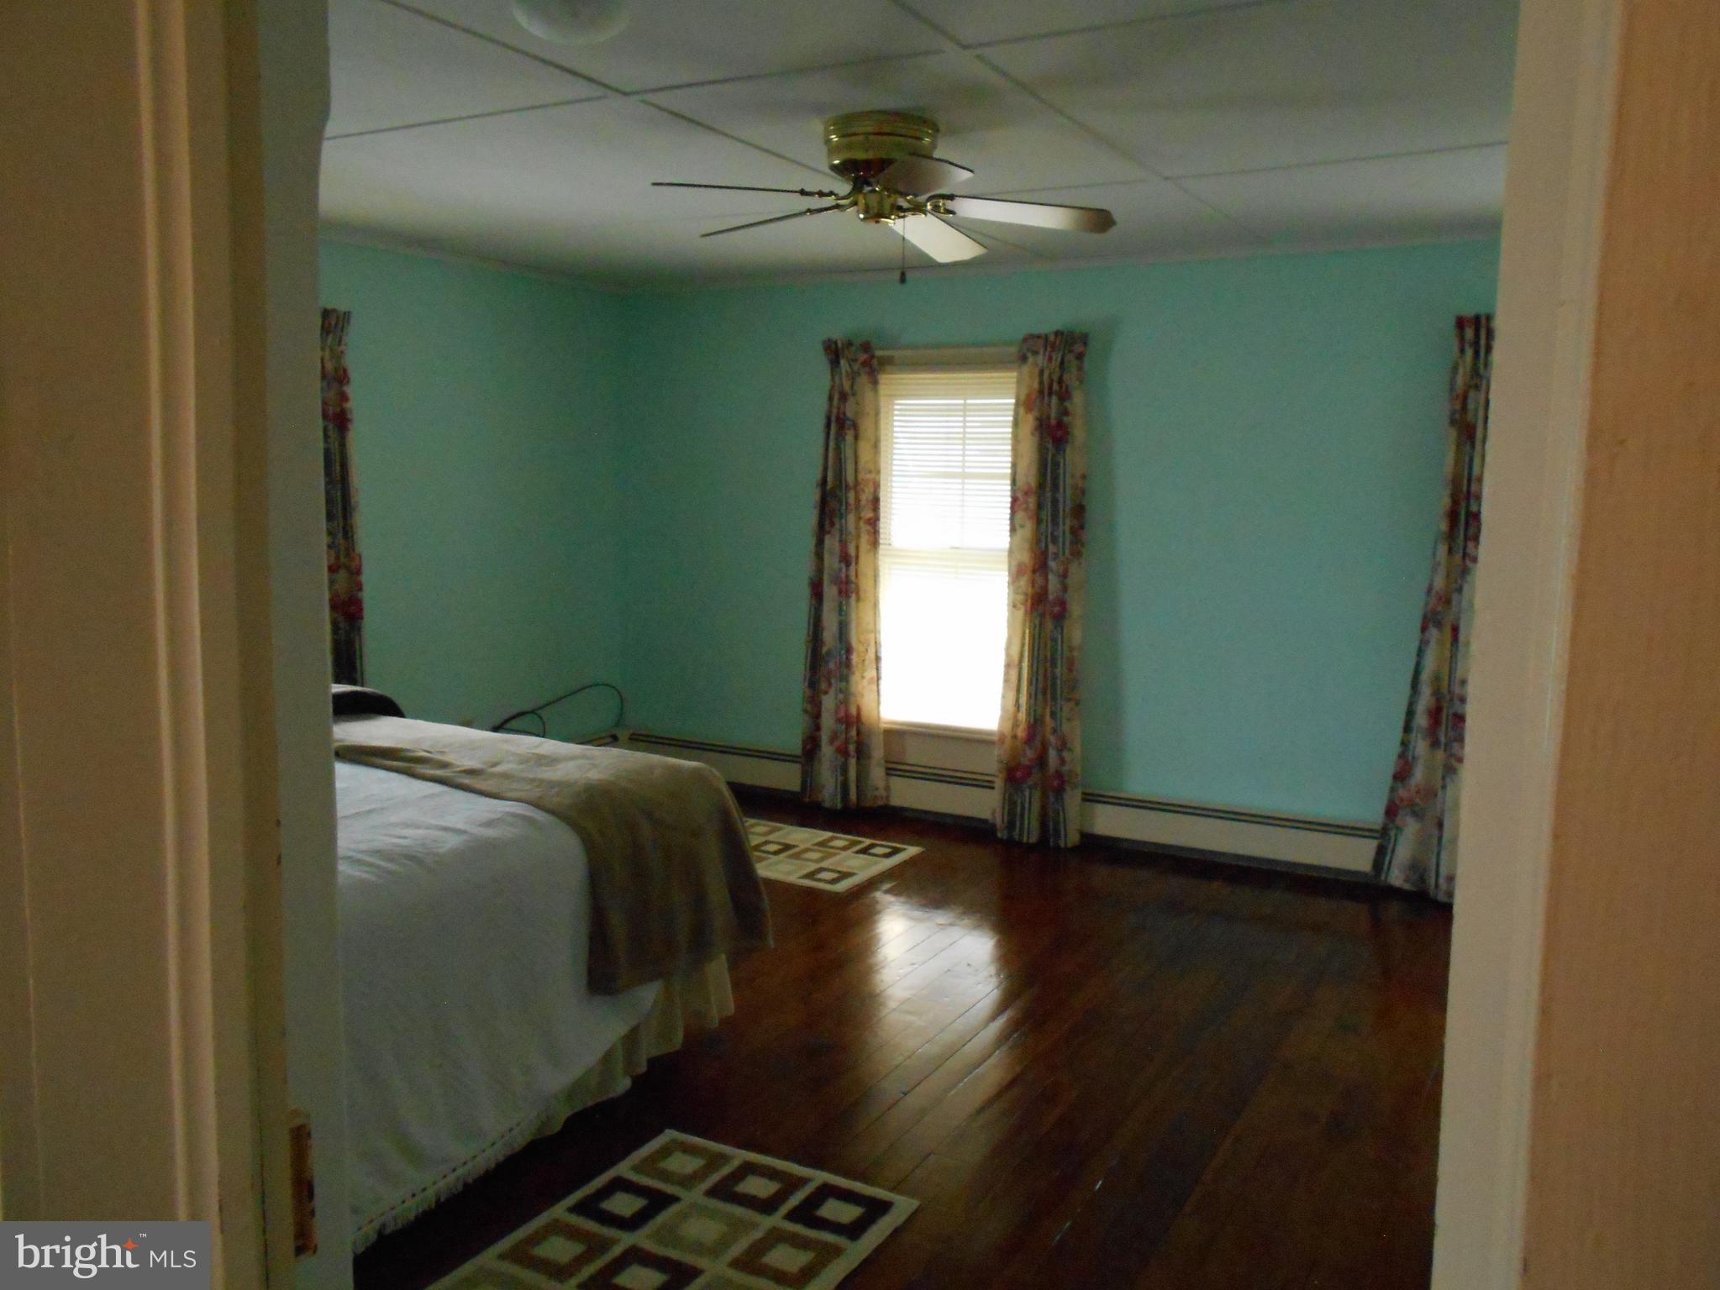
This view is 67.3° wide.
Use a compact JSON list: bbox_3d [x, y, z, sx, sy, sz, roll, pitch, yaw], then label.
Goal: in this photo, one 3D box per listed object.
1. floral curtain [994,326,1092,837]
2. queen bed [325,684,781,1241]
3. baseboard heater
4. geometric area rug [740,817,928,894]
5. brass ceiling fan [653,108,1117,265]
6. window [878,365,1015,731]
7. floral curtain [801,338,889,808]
[{"bbox_3d":[0.746,-0.217,5.311,0.350,2.082,0.130,5,8,26],"label":"floral curtain"},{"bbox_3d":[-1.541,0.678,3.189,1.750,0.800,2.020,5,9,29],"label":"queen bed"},{"bbox_3d":[0.416,0.664,5.681,3.511,0.236,0.075,5,8,26],"label":"baseboard heater"},{"bbox_3d":[-0.361,0.823,5.273,1.060,0.012,0.660,5,9,29],"label":"geometric area rug"},{"bbox_3d":[0.049,-1.153,3.182,1.180,0.250,1.180,5,9,29],"label":"brass ceiling fan"},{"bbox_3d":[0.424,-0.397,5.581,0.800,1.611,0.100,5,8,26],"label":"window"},{"bbox_3d":[-0.056,-0.287,5.695,0.400,2.067,0.130,5,8,26],"label":"floral curtain"}]

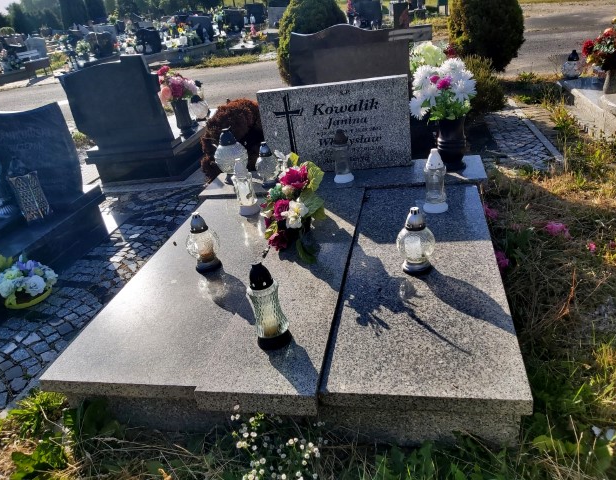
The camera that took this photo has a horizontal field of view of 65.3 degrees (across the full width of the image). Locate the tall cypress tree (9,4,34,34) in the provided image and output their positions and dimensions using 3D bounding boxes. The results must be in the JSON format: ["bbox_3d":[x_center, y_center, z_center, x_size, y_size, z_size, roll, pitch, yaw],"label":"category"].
[{"bbox_3d":[-24.695,-18.677,41.812,1.900,3.534,1.900,-2,28,14],"label":"tall cypress tree"}]

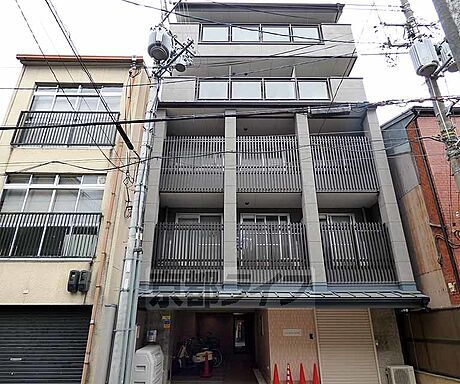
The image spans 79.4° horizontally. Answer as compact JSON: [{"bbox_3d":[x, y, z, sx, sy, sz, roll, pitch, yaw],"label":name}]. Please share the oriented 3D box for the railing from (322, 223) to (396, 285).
[{"bbox_3d":[3.678,1.740,8.033,1.984,1.737,0.080,0,-22,0],"label":"railing"}]

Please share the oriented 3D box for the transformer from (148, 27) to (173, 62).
[{"bbox_3d":[-2.158,-4.694,8.691,0.650,0.800,0.670,7,-23,-17],"label":"transformer"}]

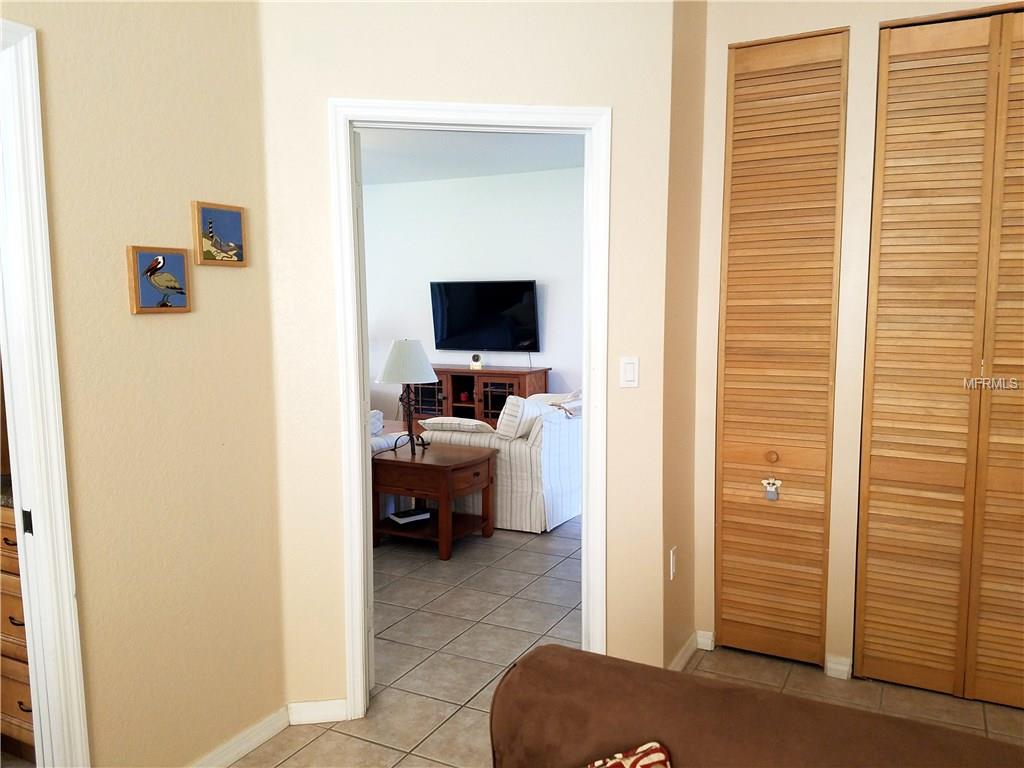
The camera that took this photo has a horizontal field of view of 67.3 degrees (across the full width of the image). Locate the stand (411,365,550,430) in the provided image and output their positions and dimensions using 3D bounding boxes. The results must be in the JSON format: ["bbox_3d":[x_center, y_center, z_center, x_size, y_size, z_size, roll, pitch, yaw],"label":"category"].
[{"bbox_3d":[-0.390,0.244,7.792,1.500,0.817,0.482,3,7,28],"label":"stand"}]

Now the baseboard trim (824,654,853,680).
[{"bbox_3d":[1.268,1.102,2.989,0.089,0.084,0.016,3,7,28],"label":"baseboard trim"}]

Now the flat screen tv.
[{"bbox_3d":[-0.283,-0.691,7.862,1.220,0.705,0.050,3,13,28],"label":"flat screen tv"}]

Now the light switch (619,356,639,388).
[{"bbox_3d":[0.419,-0.040,2.751,0.070,0.114,0.010,-1,6,-9],"label":"light switch"}]

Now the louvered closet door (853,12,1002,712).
[{"bbox_3d":[1.484,-0.058,2.770,0.362,2.385,0.035,3,7,26],"label":"louvered closet door"}]

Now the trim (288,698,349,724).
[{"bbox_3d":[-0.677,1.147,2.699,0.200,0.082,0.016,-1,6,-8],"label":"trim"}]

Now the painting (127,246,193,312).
[{"bbox_3d":[-0.976,-0.286,2.138,0.020,0.178,0.175,3,7,28],"label":"painting"}]

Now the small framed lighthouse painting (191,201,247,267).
[{"bbox_3d":[-0.882,-0.450,2.330,0.020,0.183,0.184,3,7,27],"label":"small framed lighthouse painting"}]

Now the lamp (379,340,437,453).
[{"bbox_3d":[-0.619,0.076,4.723,0.370,0.700,0.370,0,6,0],"label":"lamp"}]

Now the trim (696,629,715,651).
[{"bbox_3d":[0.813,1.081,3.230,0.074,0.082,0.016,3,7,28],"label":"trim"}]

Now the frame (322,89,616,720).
[{"bbox_3d":[-0.126,0.110,2.725,0.945,2.105,0.120,-1,6,-9],"label":"frame"}]

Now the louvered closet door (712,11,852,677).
[{"bbox_3d":[1.045,-0.099,3.023,0.430,2.420,0.035,3,7,26],"label":"louvered closet door"}]

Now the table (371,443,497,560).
[{"bbox_3d":[-0.492,0.699,4.705,0.640,0.553,0.550,3,7,28],"label":"table"}]

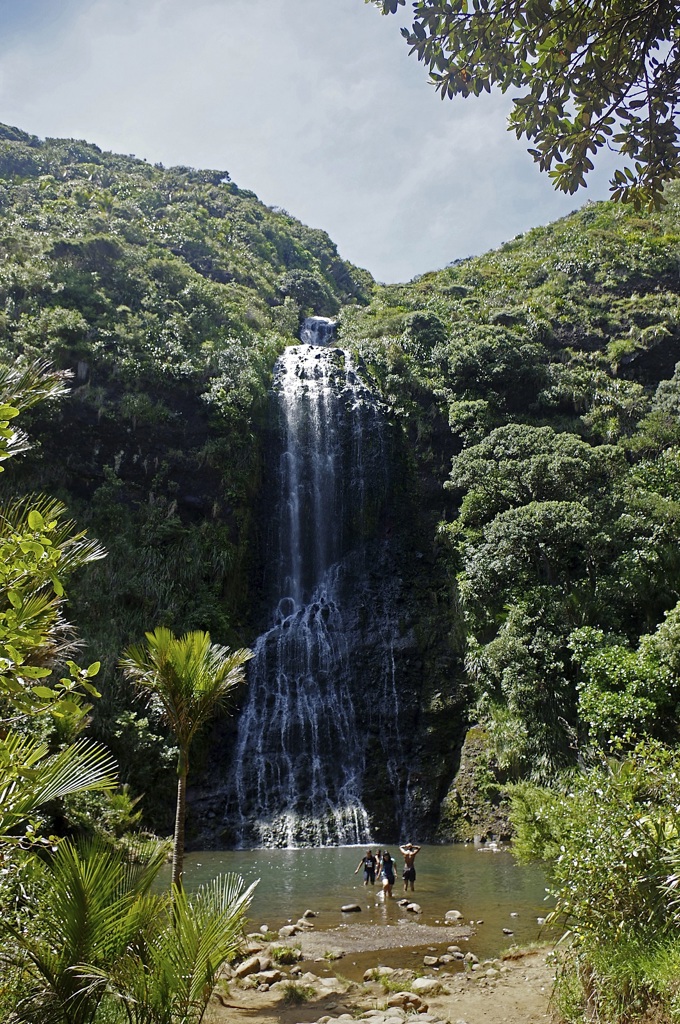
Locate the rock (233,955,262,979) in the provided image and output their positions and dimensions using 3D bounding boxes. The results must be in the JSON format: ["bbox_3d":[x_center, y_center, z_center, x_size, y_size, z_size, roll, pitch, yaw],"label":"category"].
[{"bbox_3d":[-1.923,9.551,16.118,0.500,0.330,0.420,0,-16,0],"label":"rock"}]

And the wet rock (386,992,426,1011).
[{"bbox_3d":[1.194,8.789,13.771,0.720,0.280,0.500,0,-16,0],"label":"wet rock"}]

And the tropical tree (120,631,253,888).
[{"bbox_3d":[-3.617,5.954,17.744,3.150,6.306,3.100,0,-16,0],"label":"tropical tree"}]

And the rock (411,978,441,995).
[{"bbox_3d":[1.637,9.022,14.599,0.580,0.240,0.420,0,-16,0],"label":"rock"}]

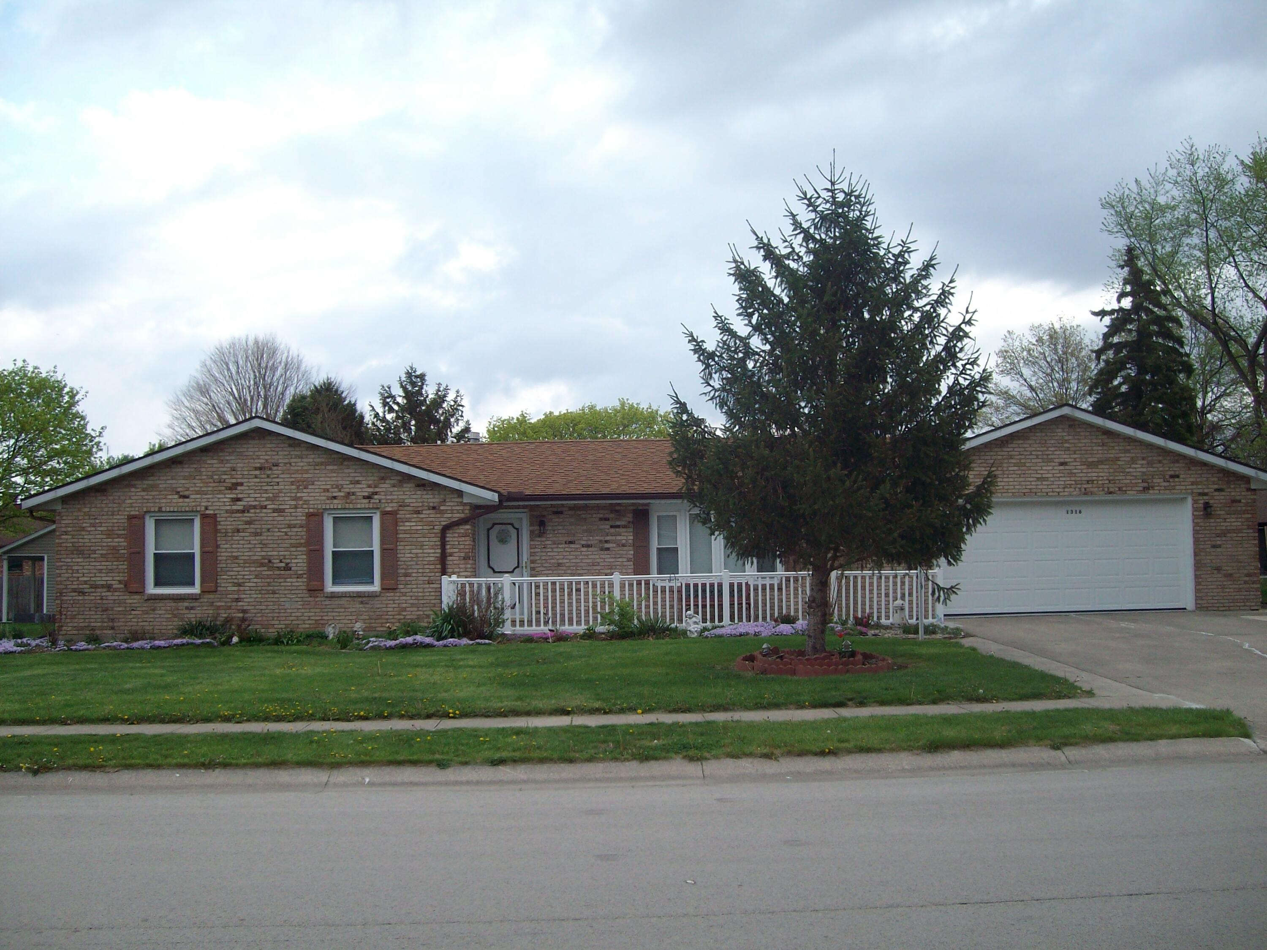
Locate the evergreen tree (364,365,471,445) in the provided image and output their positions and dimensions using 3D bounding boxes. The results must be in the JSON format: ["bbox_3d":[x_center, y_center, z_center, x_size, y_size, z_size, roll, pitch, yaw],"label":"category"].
[{"bbox_3d":[-7.417,0.008,43.821,4.600,7.608,4.600,-1,-3,-2],"label":"evergreen tree"}]

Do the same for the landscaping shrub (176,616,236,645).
[{"bbox_3d":[-7.277,2.653,21.800,1.020,0.500,0.750,-1,-3,-2],"label":"landscaping shrub"}]

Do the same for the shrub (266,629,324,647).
[{"bbox_3d":[-5.657,2.724,21.500,0.950,0.320,0.600,-1,-3,-2],"label":"shrub"}]

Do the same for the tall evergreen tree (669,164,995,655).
[{"bbox_3d":[2.430,-0.896,15.755,4.000,6.166,3.900,-1,-3,-2],"label":"tall evergreen tree"}]

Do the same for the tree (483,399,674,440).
[{"bbox_3d":[-1.081,0.545,42.855,7.600,6.181,7.000,-1,-3,-2],"label":"tree"}]

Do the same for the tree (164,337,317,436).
[{"bbox_3d":[-16.017,-0.747,53.756,8.200,10.411,8.000,-1,-3,-2],"label":"tree"}]

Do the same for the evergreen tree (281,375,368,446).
[{"bbox_3d":[-10.242,0.274,42.833,3.600,7.103,3.600,-1,-3,-2],"label":"evergreen tree"}]

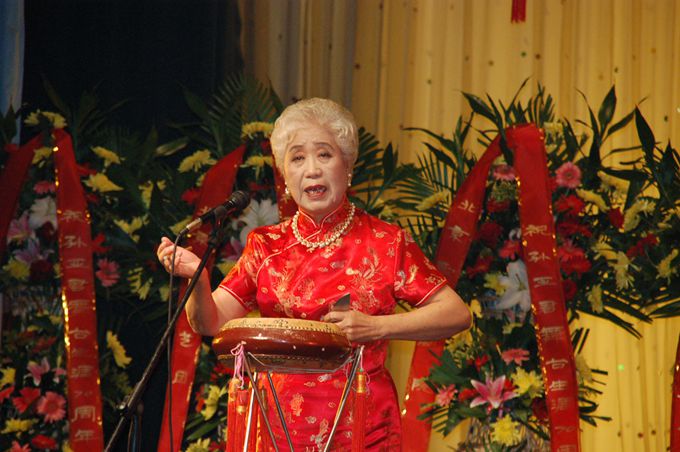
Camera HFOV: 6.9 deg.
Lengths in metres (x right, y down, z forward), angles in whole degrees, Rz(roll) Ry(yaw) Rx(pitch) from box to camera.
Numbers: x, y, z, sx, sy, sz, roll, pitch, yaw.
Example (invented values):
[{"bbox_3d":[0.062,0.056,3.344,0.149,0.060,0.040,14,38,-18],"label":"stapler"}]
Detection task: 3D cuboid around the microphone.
[{"bbox_3d":[-0.256,-0.026,11.700,0.190,0.045,0.045,-28,19,-35],"label":"microphone"}]

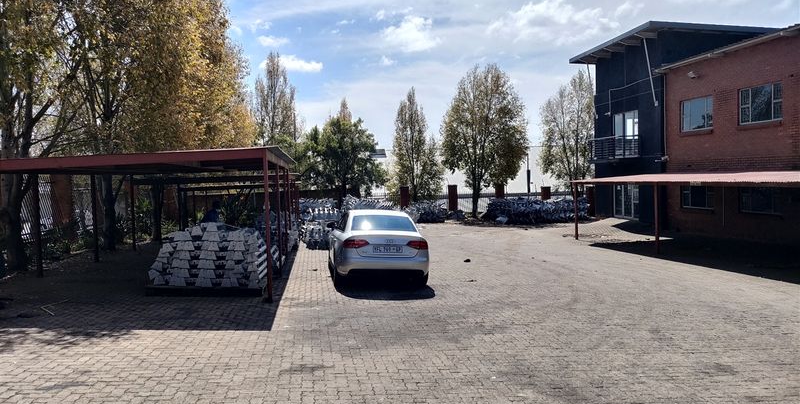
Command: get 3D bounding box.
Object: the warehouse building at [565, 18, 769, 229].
[{"bbox_3d":[13.206,-3.302,29.522,7.500,8.300,8.000,-2,3,-7],"label":"warehouse building"}]

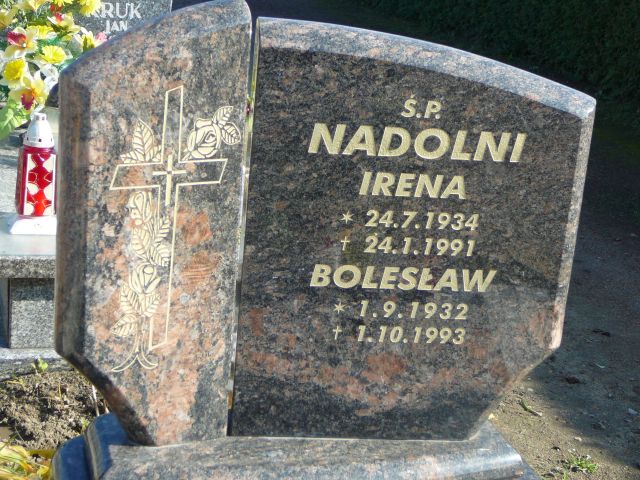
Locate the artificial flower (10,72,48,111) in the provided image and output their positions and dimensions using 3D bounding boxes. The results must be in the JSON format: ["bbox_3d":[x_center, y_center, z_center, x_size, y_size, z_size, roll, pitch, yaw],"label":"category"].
[{"bbox_3d":[-0.655,-0.333,2.940,0.084,0.082,0.050,1,17,-6],"label":"artificial flower"}]

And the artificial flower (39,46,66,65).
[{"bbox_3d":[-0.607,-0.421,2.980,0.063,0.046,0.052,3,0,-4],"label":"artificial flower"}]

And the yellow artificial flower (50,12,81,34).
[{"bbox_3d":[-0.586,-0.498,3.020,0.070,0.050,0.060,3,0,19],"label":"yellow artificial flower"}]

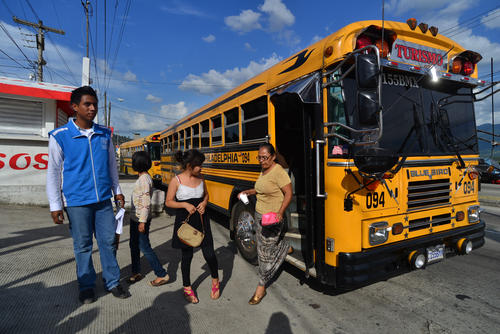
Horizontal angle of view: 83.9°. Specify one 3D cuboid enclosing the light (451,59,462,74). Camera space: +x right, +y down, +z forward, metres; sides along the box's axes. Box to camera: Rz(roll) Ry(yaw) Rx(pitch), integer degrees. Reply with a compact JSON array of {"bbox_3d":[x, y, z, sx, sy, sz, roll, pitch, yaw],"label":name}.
[{"bbox_3d":[2.289,-1.114,3.121,0.175,0.175,0.090,-2,2,-26],"label":"light"}]

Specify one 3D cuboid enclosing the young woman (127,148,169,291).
[{"bbox_3d":[-1.096,0.551,3.000,0.460,1.460,0.400,-1,2,-15],"label":"young woman"}]

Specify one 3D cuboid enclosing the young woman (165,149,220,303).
[{"bbox_3d":[-0.559,0.568,2.700,0.500,1.480,0.390,-1,2,-25],"label":"young woman"}]

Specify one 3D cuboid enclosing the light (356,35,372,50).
[{"bbox_3d":[1.063,-1.147,2.580,0.170,0.170,0.090,-2,2,-26],"label":"light"}]

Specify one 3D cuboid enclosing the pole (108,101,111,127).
[{"bbox_3d":[-19.239,-4.223,38.000,0.260,9.470,0.260,-1,2,0],"label":"pole"}]

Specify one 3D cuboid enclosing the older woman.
[{"bbox_3d":[0.165,0.535,2.720,0.520,1.540,0.580,0,2,43],"label":"older woman"}]

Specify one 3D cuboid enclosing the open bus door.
[{"bbox_3d":[0.458,0.083,3.022,0.240,1.980,0.900,-2,2,-26],"label":"open bus door"}]

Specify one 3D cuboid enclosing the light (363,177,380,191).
[{"bbox_3d":[1.119,0.151,2.550,0.150,0.140,0.090,-2,2,-26],"label":"light"}]

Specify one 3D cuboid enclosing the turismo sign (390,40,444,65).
[{"bbox_3d":[1.732,-1.124,2.811,0.950,0.210,0.040,-2,2,-26],"label":"turismo sign"}]

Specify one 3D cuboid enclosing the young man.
[{"bbox_3d":[-1.331,0.225,2.270,0.370,1.740,0.560,2,3,41],"label":"young man"}]

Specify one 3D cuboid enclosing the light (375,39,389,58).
[{"bbox_3d":[1.273,-1.138,2.680,0.170,0.170,0.090,-2,2,-26],"label":"light"}]

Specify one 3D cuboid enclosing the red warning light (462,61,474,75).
[{"bbox_3d":[2.502,-1.140,3.225,0.175,0.175,0.090,-2,2,-26],"label":"red warning light"}]

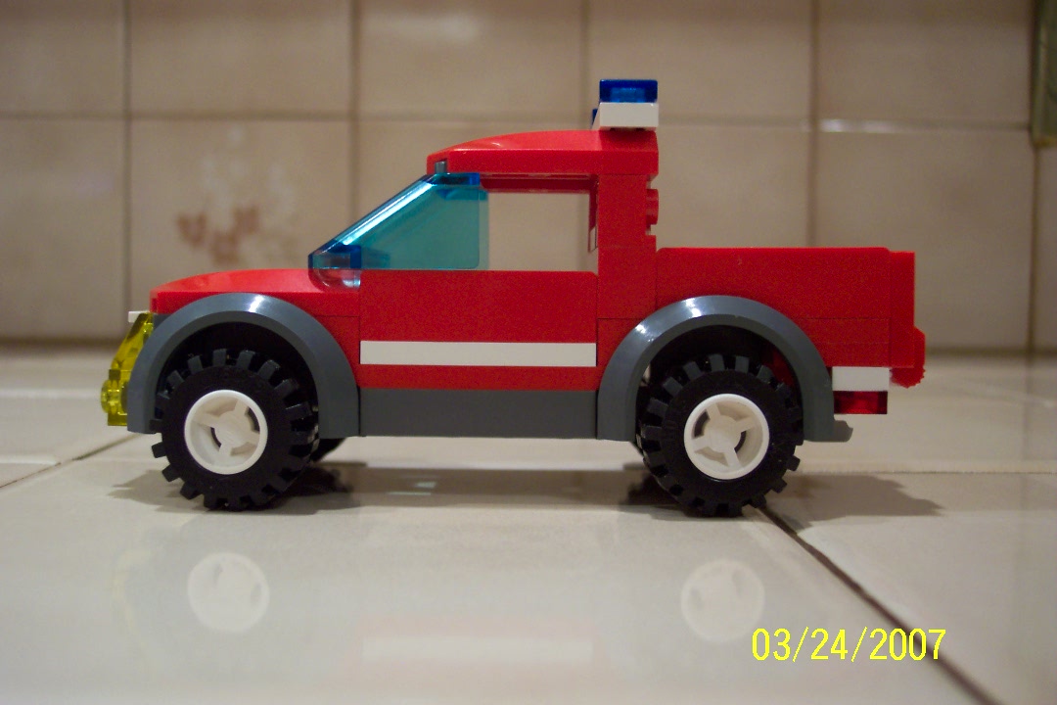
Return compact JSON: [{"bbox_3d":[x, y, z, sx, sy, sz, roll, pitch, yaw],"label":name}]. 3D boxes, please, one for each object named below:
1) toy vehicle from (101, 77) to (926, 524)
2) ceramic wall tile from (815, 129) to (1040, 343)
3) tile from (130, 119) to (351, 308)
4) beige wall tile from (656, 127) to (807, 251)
[{"bbox_3d":[-0.001,-0.009,0.166,0.115,0.057,0.049,0,3,0],"label":"toy vehicle"},{"bbox_3d":[0.190,-0.055,0.537,0.108,0.108,0.008,0,3,0],"label":"ceramic wall tile"},{"bbox_3d":[-0.138,-0.059,0.535,0.108,0.108,0.008,0,3,0],"label":"tile"},{"bbox_3d":[0.082,-0.057,0.536,0.108,0.108,0.008,0,3,0],"label":"beige wall tile"}]

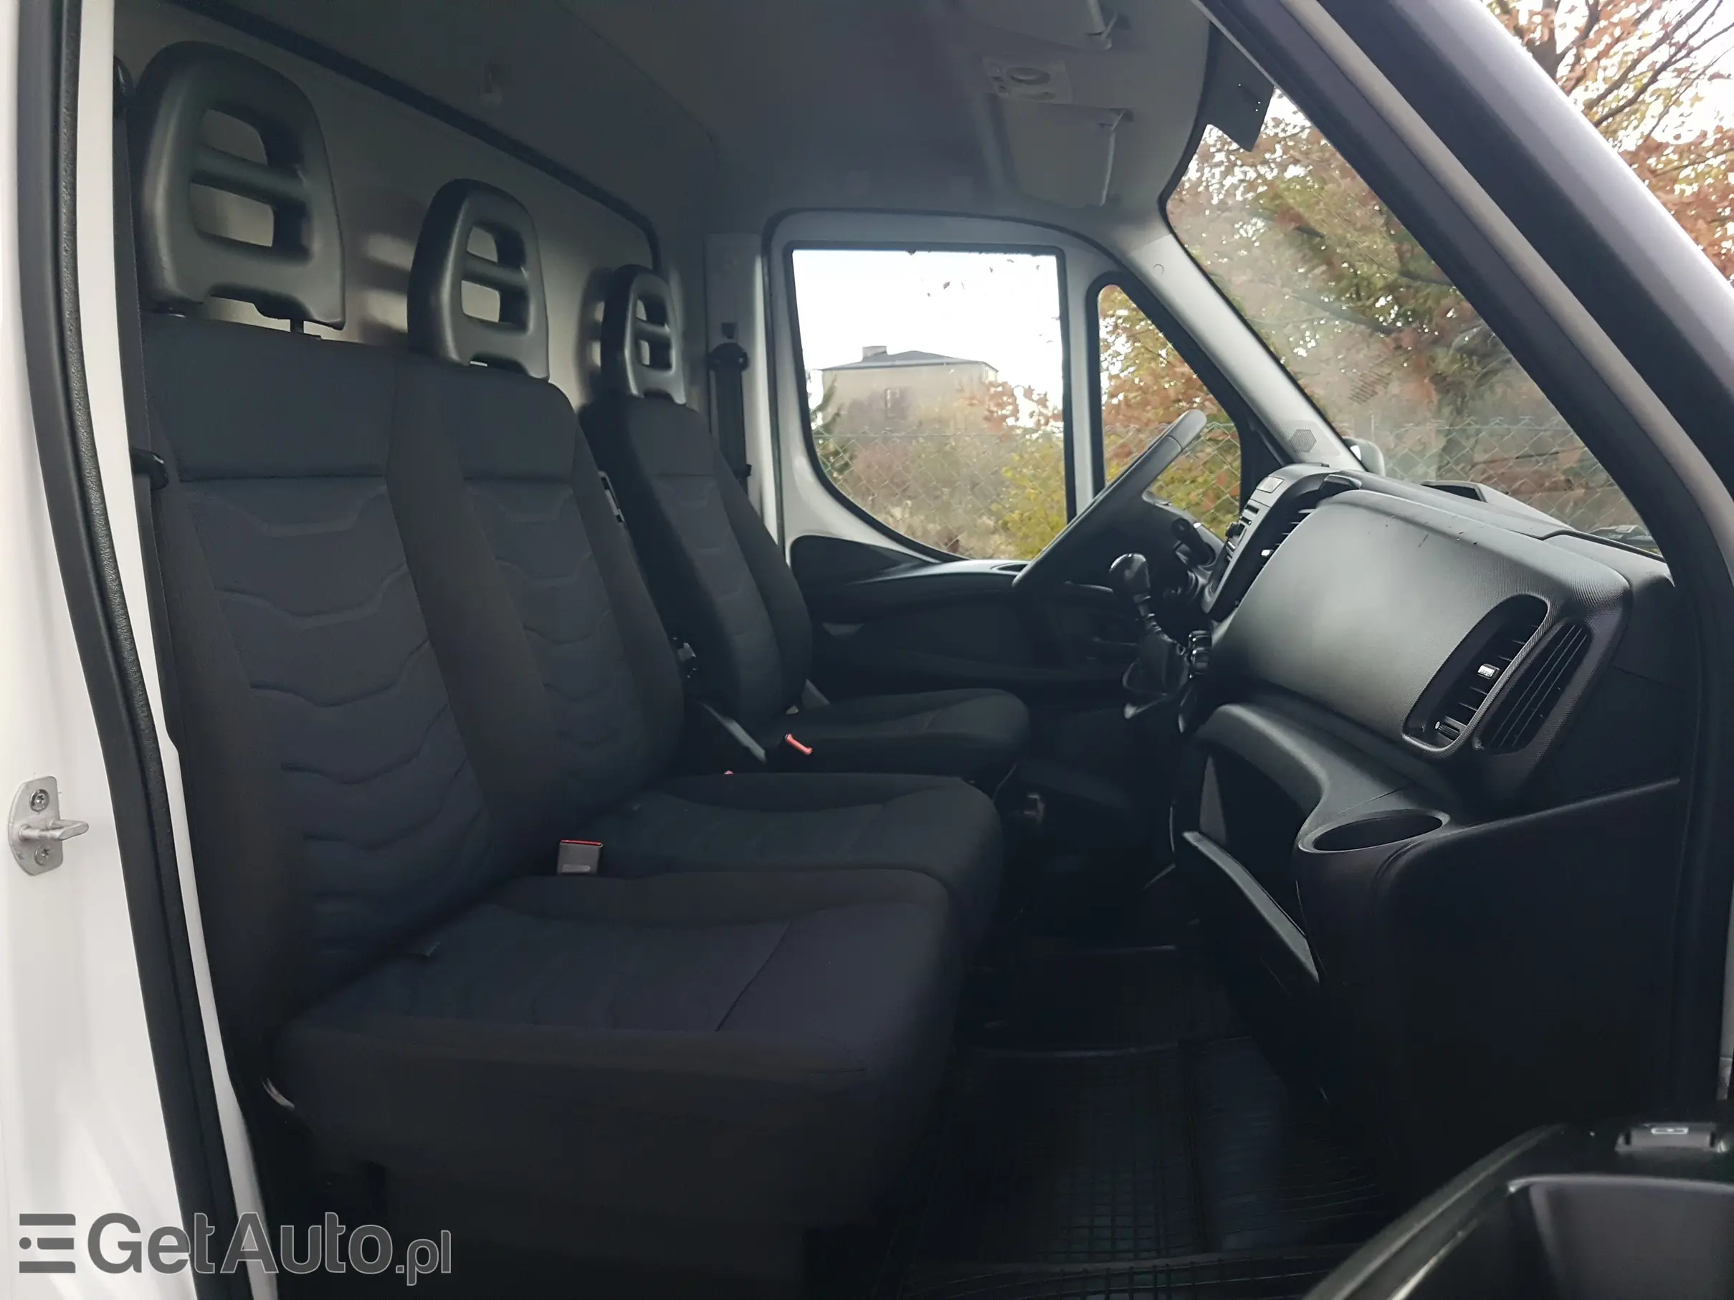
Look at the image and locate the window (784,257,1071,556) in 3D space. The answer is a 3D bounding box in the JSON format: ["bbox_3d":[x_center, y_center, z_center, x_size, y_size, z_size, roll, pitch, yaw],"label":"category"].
[{"bbox_3d":[0.125,-0.459,2.466,0.525,0.585,0.045,1,13,8],"label":"window"}]

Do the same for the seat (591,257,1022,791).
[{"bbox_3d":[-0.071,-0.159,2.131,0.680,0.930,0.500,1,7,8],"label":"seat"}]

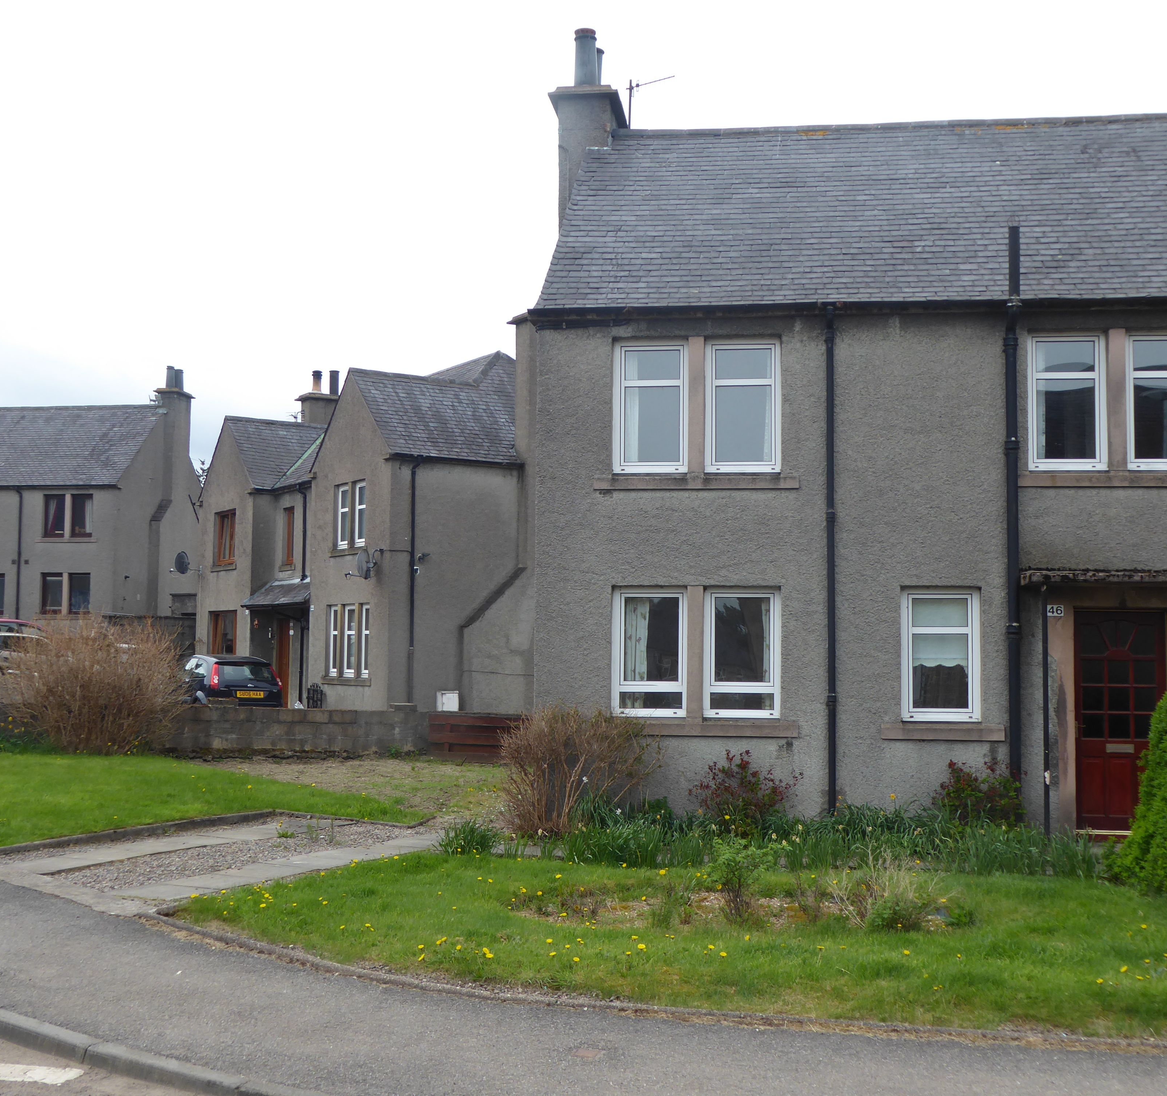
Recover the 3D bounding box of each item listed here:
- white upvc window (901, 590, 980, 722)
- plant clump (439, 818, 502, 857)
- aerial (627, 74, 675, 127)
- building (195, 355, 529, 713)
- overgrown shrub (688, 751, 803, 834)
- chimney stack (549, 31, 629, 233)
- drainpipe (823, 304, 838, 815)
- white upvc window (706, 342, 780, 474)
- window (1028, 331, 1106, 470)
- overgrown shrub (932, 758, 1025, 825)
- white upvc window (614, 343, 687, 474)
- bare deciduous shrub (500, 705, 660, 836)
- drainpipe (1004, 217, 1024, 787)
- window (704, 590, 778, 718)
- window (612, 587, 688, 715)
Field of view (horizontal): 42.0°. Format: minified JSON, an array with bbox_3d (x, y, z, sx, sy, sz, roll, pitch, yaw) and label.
[{"bbox_3d":[3.465,1.036,14.742,0.747,1.287,0.100,0,-4,8],"label":"white upvc window"},{"bbox_3d":[-0.939,2.380,12.500,0.520,0.340,0.500,1,-4,-4],"label":"plant clump"},{"bbox_3d":[0.843,-5.655,19.129,0.740,0.750,0.200,-3,-5,37],"label":"aerial"},{"bbox_3d":[-3.284,-0.210,32.644,7.000,7.700,10.200,3,-5,-33],"label":"building"},{"bbox_3d":[1.454,2.213,13.802,1.011,0.760,0.850,0,-4,7],"label":"overgrown shrub"},{"bbox_3d":[0.064,-5.056,18.938,0.860,2.520,1.240,0,-4,7],"label":"chimney stack"},{"bbox_3d":[2.408,0.103,14.789,0.110,5.020,0.130,0,-4,8],"label":"drainpipe"},{"bbox_3d":[1.592,-1.408,15.188,0.753,1.319,0.100,0,-4,8],"label":"white upvc window"},{"bbox_3d":[4.699,-1.408,14.742,0.738,1.330,0.100,0,-4,8],"label":"window"},{"bbox_3d":[3.532,2.190,13.597,0.808,0.607,0.720,0,-4,7],"label":"overgrown shrub"},{"bbox_3d":[0.675,-1.412,15.320,0.757,1.324,0.100,0,-4,8],"label":"white upvc window"},{"bbox_3d":[-0.036,2.000,13.699,1.462,1.164,1.250,0,-4,7],"label":"bare deciduous shrub"},{"bbox_3d":[3.968,-0.296,14.030,0.170,5.439,0.240,0,-4,7],"label":"drainpipe"},{"bbox_3d":[1.566,1.038,15.014,0.752,1.277,0.100,0,-4,8],"label":"window"},{"bbox_3d":[0.653,1.039,15.146,0.754,1.283,0.100,0,-4,8],"label":"window"}]

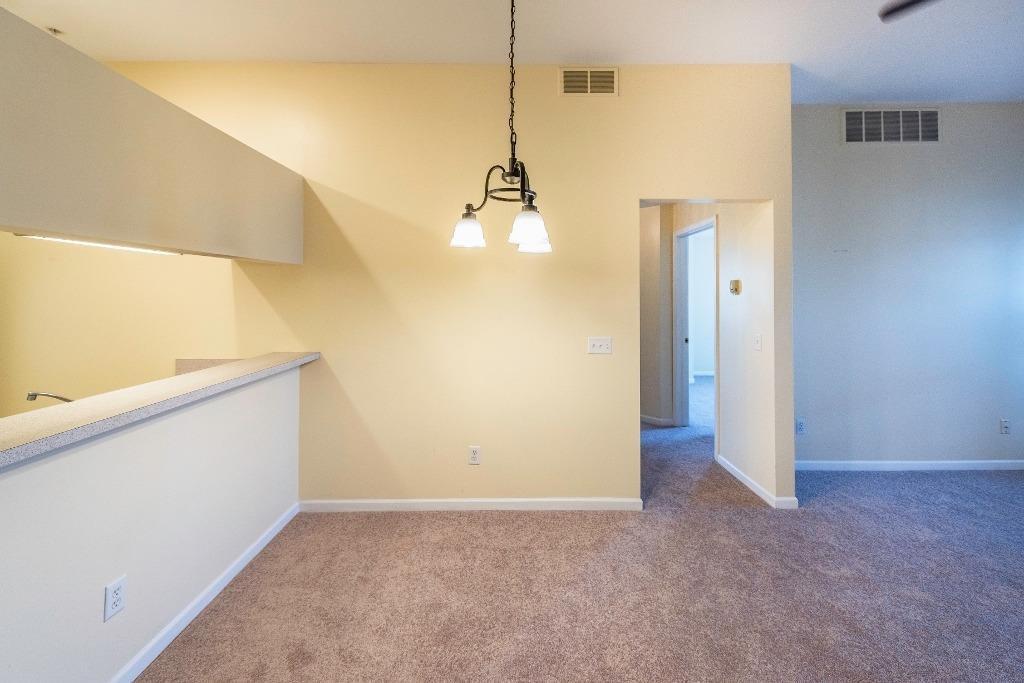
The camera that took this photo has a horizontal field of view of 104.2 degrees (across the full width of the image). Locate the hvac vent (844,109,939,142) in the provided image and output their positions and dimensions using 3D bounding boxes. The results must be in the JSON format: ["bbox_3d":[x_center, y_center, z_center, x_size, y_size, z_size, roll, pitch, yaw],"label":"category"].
[{"bbox_3d":[3.137,-1.772,3.280,0.800,0.290,0.030,0,4,0],"label":"hvac vent"}]

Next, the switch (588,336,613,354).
[{"bbox_3d":[0.592,0.026,2.675,0.162,0.119,0.014,0,4,0],"label":"switch"}]

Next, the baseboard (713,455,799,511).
[{"bbox_3d":[1.843,1.035,3.040,0.150,0.090,0.760,0,6,0],"label":"baseboard"}]

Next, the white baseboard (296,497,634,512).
[{"bbox_3d":[-0.271,1.097,2.670,2.300,0.090,0.020,0,4,0],"label":"white baseboard"}]

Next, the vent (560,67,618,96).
[{"bbox_3d":[0.521,-1.745,2.670,0.393,0.195,0.025,0,4,0],"label":"vent"}]

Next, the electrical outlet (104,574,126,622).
[{"bbox_3d":[-1.418,0.919,1.430,0.012,0.121,0.077,0,4,0],"label":"electrical outlet"}]

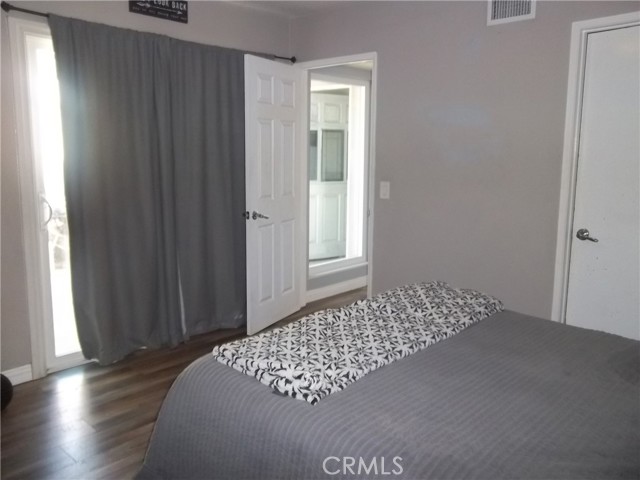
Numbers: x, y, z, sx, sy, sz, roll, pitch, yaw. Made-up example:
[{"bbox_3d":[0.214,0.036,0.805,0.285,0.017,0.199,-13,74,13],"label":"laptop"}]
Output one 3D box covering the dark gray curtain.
[{"bbox_3d":[-0.960,-0.306,3.626,0.125,2.100,1.620,8,12,43],"label":"dark gray curtain"}]

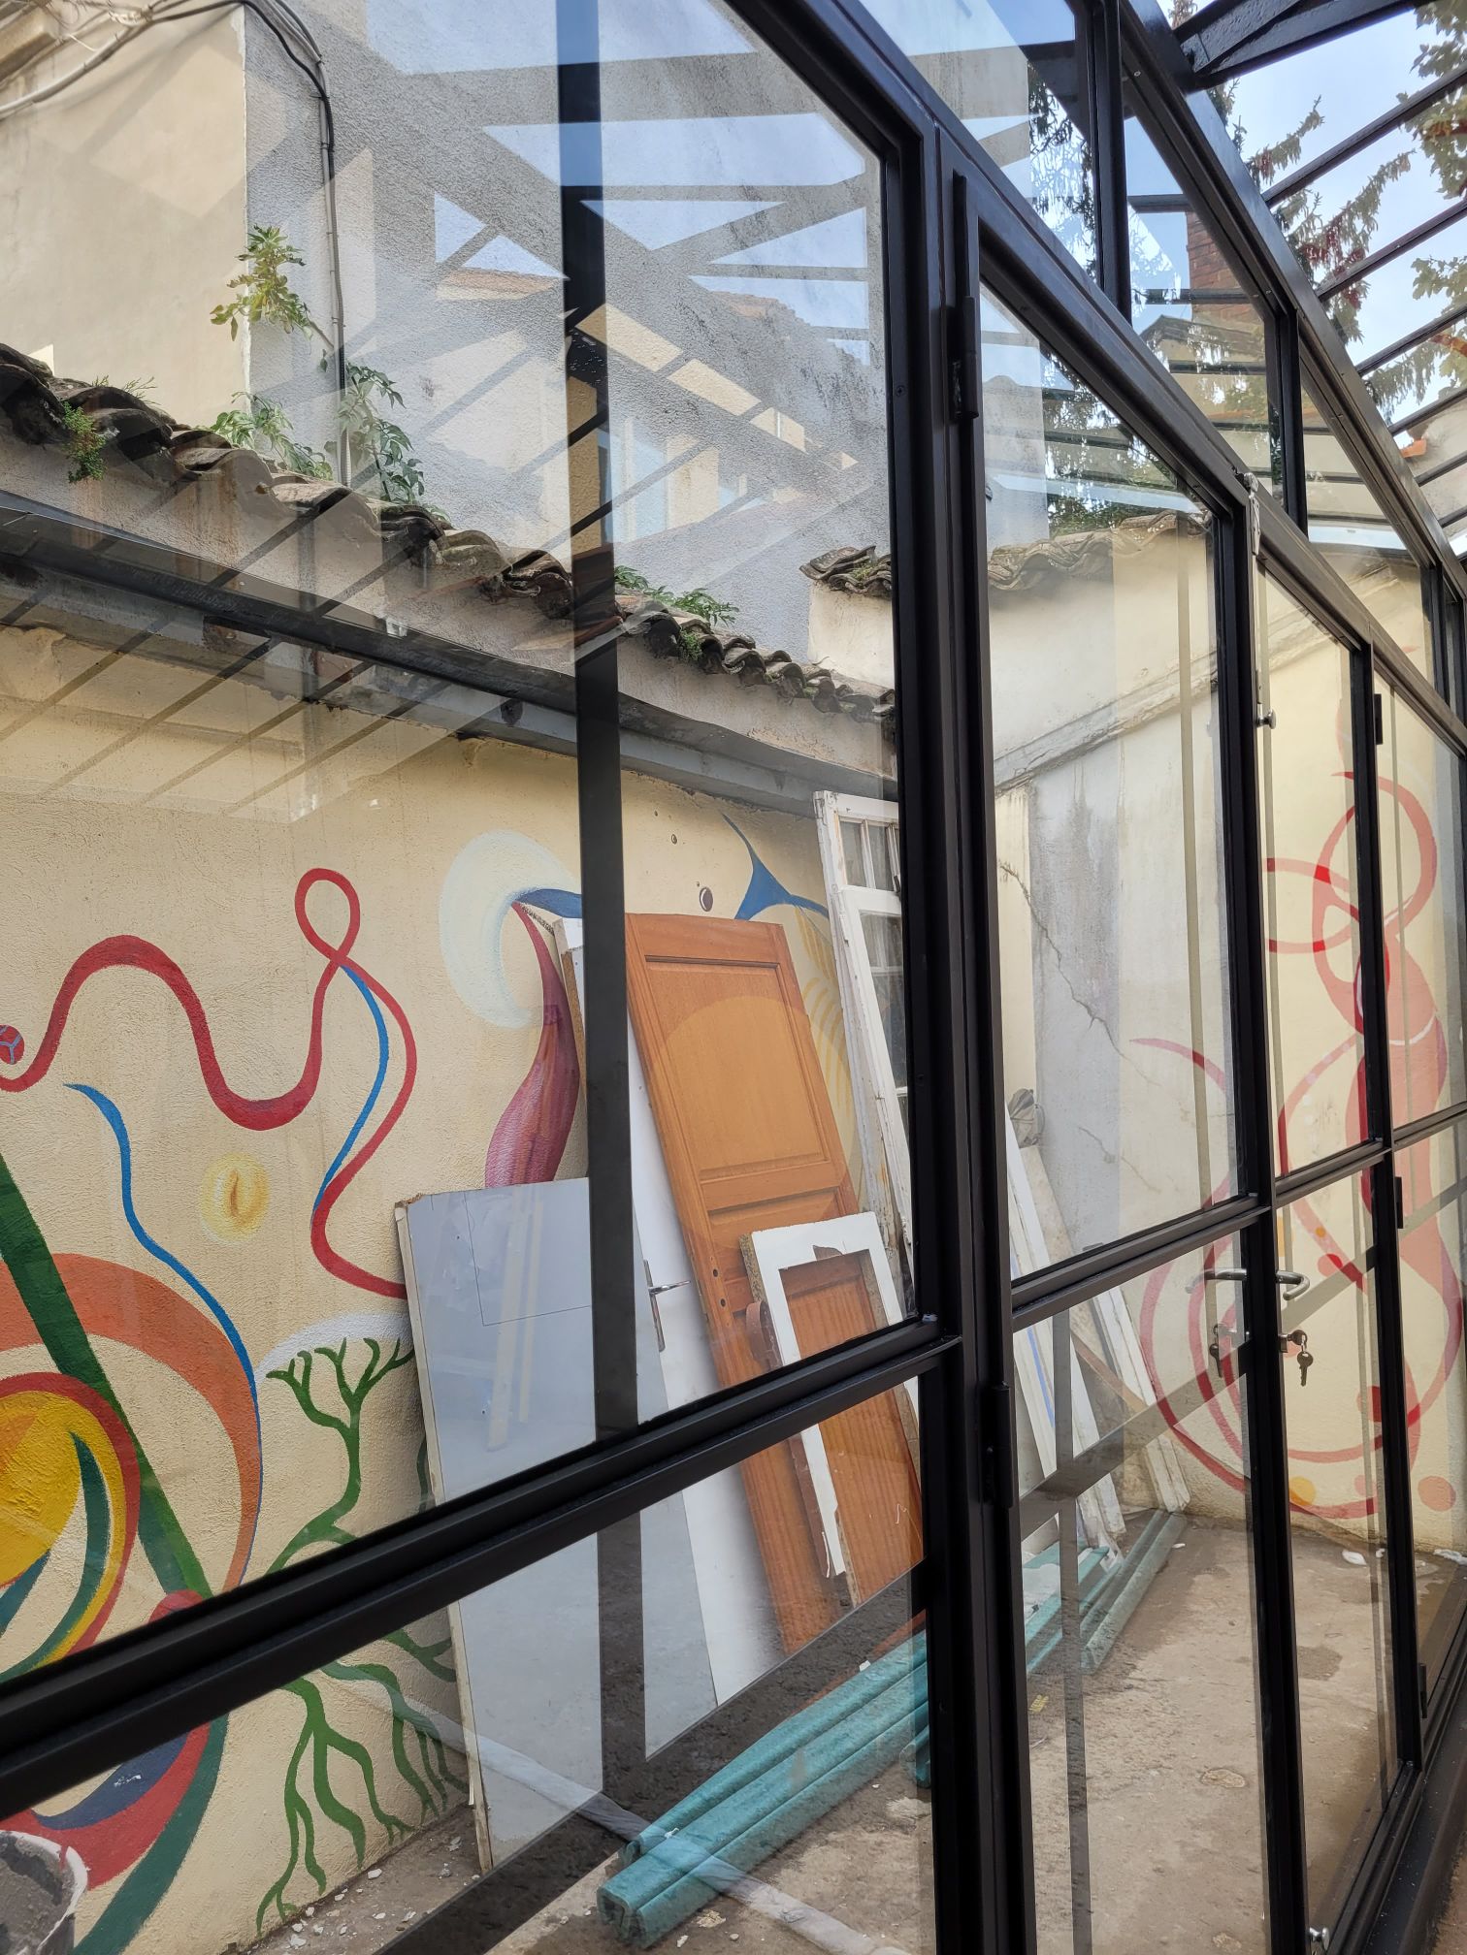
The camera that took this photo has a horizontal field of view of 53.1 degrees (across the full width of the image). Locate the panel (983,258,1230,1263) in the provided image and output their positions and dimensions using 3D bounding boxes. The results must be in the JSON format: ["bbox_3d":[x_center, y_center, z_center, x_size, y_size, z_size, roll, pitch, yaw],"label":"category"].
[{"bbox_3d":[0.474,-0.190,1.752,0.025,0.981,0.885,-3,-3,33],"label":"panel"}]

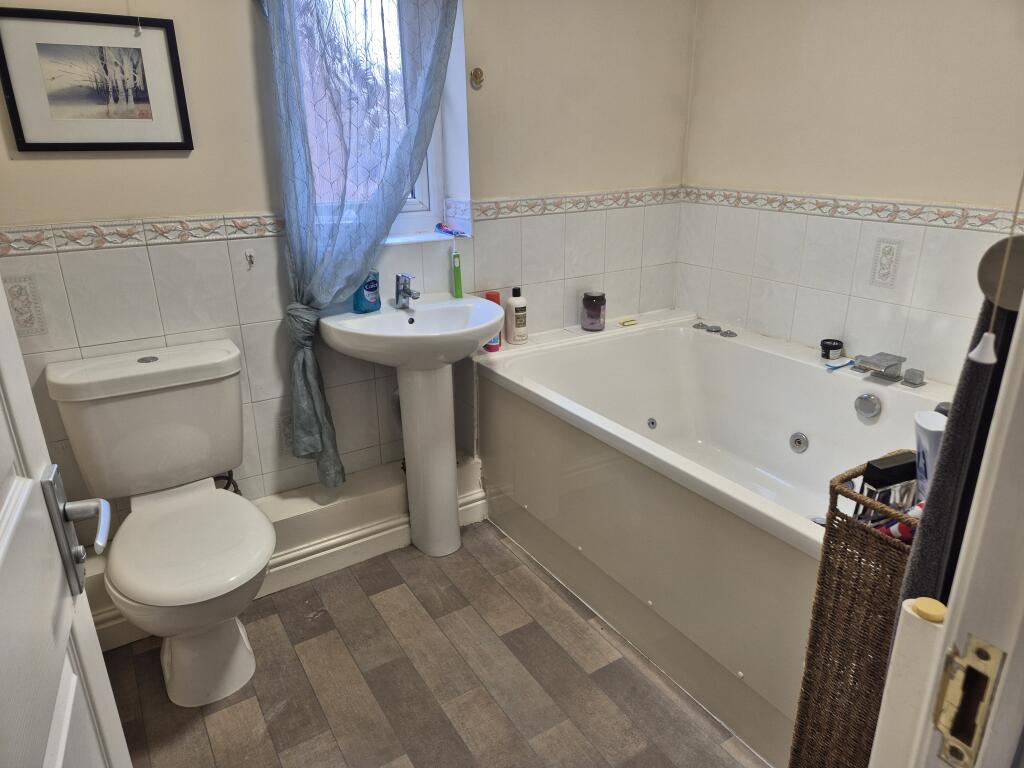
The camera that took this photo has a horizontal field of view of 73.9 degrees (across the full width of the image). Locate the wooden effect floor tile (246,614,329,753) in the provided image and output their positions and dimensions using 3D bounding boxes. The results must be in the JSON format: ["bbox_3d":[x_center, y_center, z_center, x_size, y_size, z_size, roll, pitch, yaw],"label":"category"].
[{"bbox_3d":[-0.606,0.759,1.774,0.117,0.010,0.490,-12,23,-29],"label":"wooden effect floor tile"}]

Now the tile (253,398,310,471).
[{"bbox_3d":[-0.729,0.159,2.221,0.203,0.251,0.010,-13,23,-31],"label":"tile"}]

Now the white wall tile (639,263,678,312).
[{"bbox_3d":[0.627,-0.409,2.936,0.208,0.206,0.010,-13,23,-31],"label":"white wall tile"}]

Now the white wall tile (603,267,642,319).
[{"bbox_3d":[0.457,-0.365,2.812,0.200,0.212,0.012,-13,23,-31],"label":"white wall tile"}]

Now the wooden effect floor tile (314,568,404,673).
[{"bbox_3d":[-0.456,0.680,1.991,0.117,0.010,0.466,-12,23,-29],"label":"wooden effect floor tile"}]

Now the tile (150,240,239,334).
[{"bbox_3d":[-0.888,-0.271,1.912,0.200,0.247,0.010,-13,23,-31],"label":"tile"}]

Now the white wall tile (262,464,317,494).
[{"bbox_3d":[-0.728,0.315,2.277,0.203,0.078,0.010,-13,23,-31],"label":"white wall tile"}]

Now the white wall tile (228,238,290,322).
[{"bbox_3d":[-0.716,-0.307,2.003,0.193,0.247,0.012,-13,23,-31],"label":"white wall tile"}]

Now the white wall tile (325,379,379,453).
[{"bbox_3d":[-0.559,0.119,2.328,0.203,0.251,0.010,-13,23,-31],"label":"white wall tile"}]

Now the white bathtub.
[{"bbox_3d":[0.778,0.340,2.034,1.085,0.600,1.710,-12,23,-30],"label":"white bathtub"}]

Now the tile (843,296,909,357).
[{"bbox_3d":[1.213,-0.168,2.276,0.010,0.224,0.199,-13,23,-31],"label":"tile"}]

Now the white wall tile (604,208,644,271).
[{"bbox_3d":[0.455,-0.581,2.734,0.200,0.247,0.012,-13,23,-31],"label":"white wall tile"}]

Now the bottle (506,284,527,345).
[{"bbox_3d":[0.019,-0.247,2.435,0.069,0.199,0.047,-13,23,-31],"label":"bottle"}]

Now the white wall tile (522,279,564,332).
[{"bbox_3d":[0.121,-0.287,2.602,0.200,0.212,0.012,-13,23,-31],"label":"white wall tile"}]

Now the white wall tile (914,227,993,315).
[{"bbox_3d":[1.298,-0.328,2.004,0.012,0.247,0.200,-12,23,-30],"label":"white wall tile"}]

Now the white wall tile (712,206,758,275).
[{"bbox_3d":[0.894,-0.569,2.720,0.010,0.251,0.203,-13,23,-31],"label":"white wall tile"}]

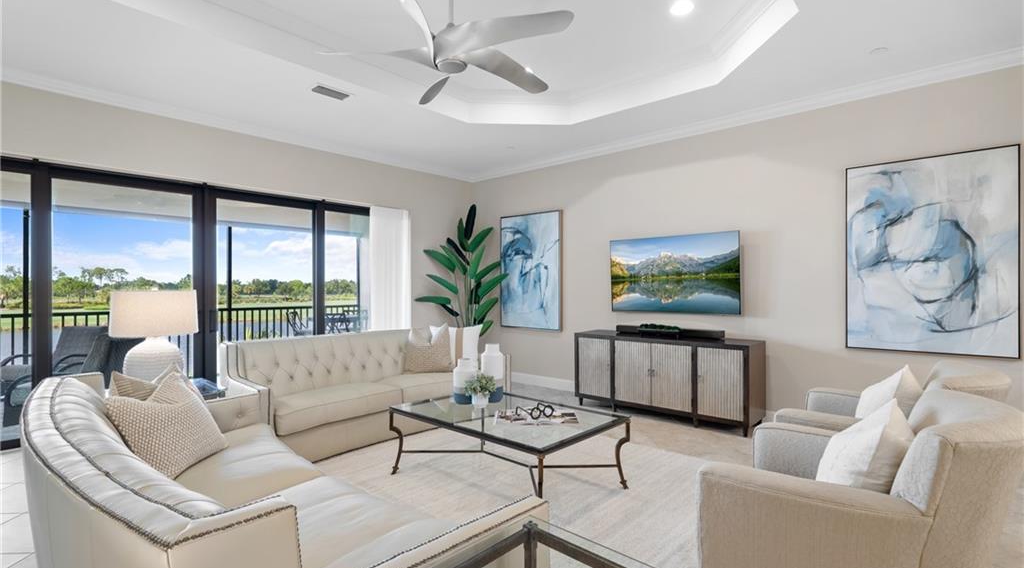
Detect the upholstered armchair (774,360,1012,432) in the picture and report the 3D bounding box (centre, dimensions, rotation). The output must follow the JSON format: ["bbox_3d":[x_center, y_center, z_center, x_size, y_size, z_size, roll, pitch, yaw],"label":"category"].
[{"bbox_3d":[2.118,0.911,2.621,0.930,0.900,0.860,0,0,37],"label":"upholstered armchair"}]

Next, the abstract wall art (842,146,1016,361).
[{"bbox_3d":[3.300,-0.230,3.635,1.020,1.530,0.050,0,-1,43],"label":"abstract wall art"}]

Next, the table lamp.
[{"bbox_3d":[-2.285,0.385,2.900,0.450,0.670,0.450,0,-1,43],"label":"table lamp"}]

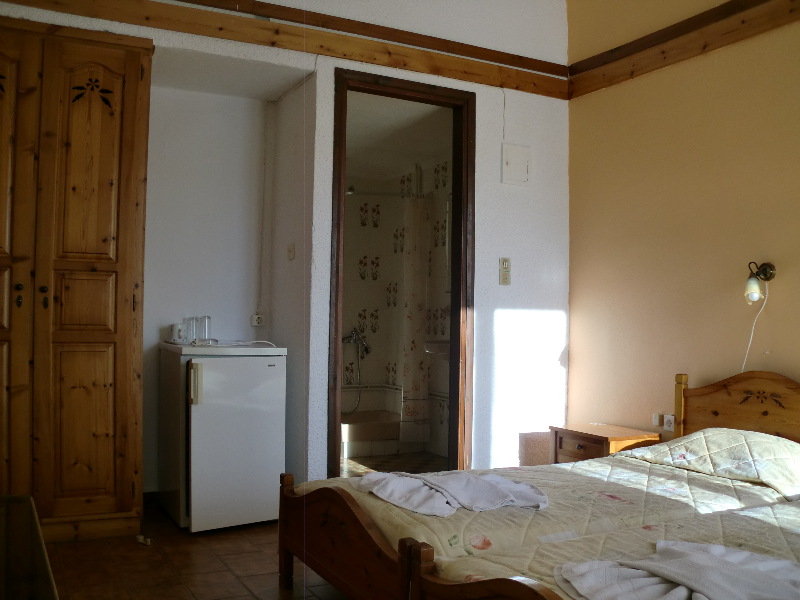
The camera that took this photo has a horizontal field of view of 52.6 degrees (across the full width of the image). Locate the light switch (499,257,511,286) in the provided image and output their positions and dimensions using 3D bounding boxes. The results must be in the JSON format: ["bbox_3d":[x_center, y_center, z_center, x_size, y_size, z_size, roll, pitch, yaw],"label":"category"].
[{"bbox_3d":[0.607,-0.162,4.608,0.083,0.151,0.022,1,-1,-28],"label":"light switch"}]

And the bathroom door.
[{"bbox_3d":[0.006,-0.029,4.370,0.859,2.284,0.146,1,-1,-28],"label":"bathroom door"}]

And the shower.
[{"bbox_3d":[-0.355,0.534,6.114,0.227,0.670,0.151,1,-1,-28],"label":"shower"}]

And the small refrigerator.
[{"bbox_3d":[-0.927,0.667,4.221,0.530,0.859,0.626,1,-1,-28],"label":"small refrigerator"}]

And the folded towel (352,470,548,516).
[{"bbox_3d":[0.173,0.616,2.649,0.510,0.066,0.434,1,-1,-28],"label":"folded towel"}]

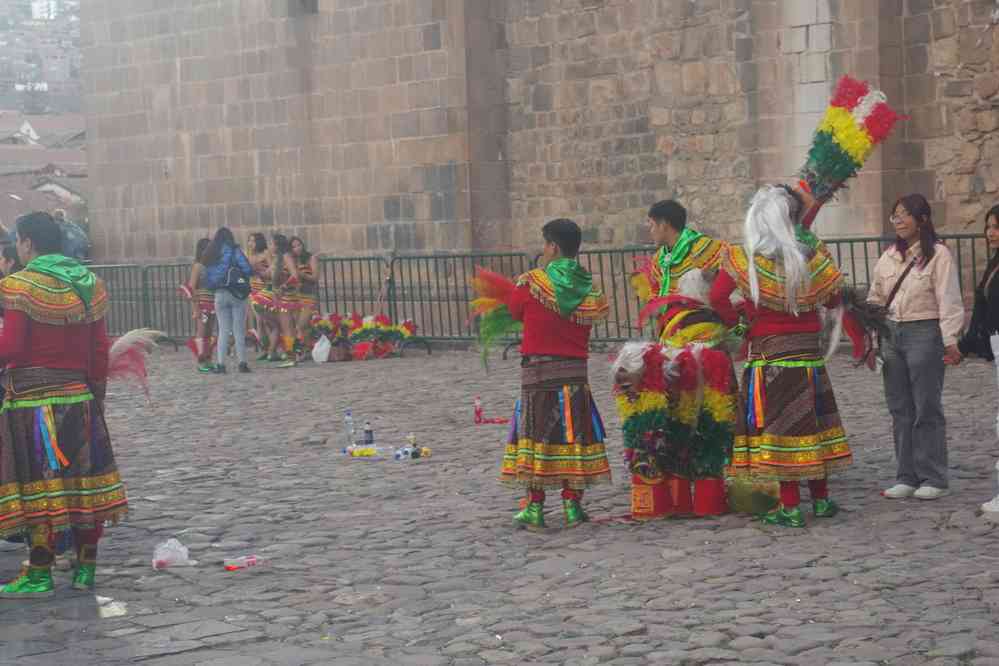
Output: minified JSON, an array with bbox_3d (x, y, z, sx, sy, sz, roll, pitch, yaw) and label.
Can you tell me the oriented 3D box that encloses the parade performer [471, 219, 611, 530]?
[{"bbox_3d":[0.223,0.213,12.100,0.630,1.620,0.540,-3,3,-25],"label":"parade performer"}]

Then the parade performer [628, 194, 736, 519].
[{"bbox_3d":[0.976,0.217,12.200,0.520,1.510,0.480,1,4,41],"label":"parade performer"}]

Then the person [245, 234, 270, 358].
[{"bbox_3d":[-2.868,-0.450,27.300,0.330,1.520,0.430,-3,3,-21],"label":"person"}]

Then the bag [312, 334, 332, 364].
[{"bbox_3d":[-2.026,0.188,25.900,0.220,0.320,0.200,-2,3,0],"label":"bag"}]

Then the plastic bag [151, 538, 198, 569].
[{"bbox_3d":[-1.526,1.032,10.650,0.200,0.130,0.160,-2,3,0],"label":"plastic bag"}]

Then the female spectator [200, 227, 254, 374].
[{"bbox_3d":[-2.966,-0.361,24.900,0.500,1.600,0.380,-3,3,-27],"label":"female spectator"}]

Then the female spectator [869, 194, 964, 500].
[{"bbox_3d":[2.212,0.072,12.100,0.500,1.610,0.340,-1,3,19],"label":"female spectator"}]

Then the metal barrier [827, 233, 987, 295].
[{"bbox_3d":[3.836,-0.321,21.500,0.400,1.130,2.200,-4,4,-43],"label":"metal barrier"}]

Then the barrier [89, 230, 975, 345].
[{"bbox_3d":[-0.636,-0.318,26.300,0.500,1.140,15.000,-4,4,-43],"label":"barrier"}]

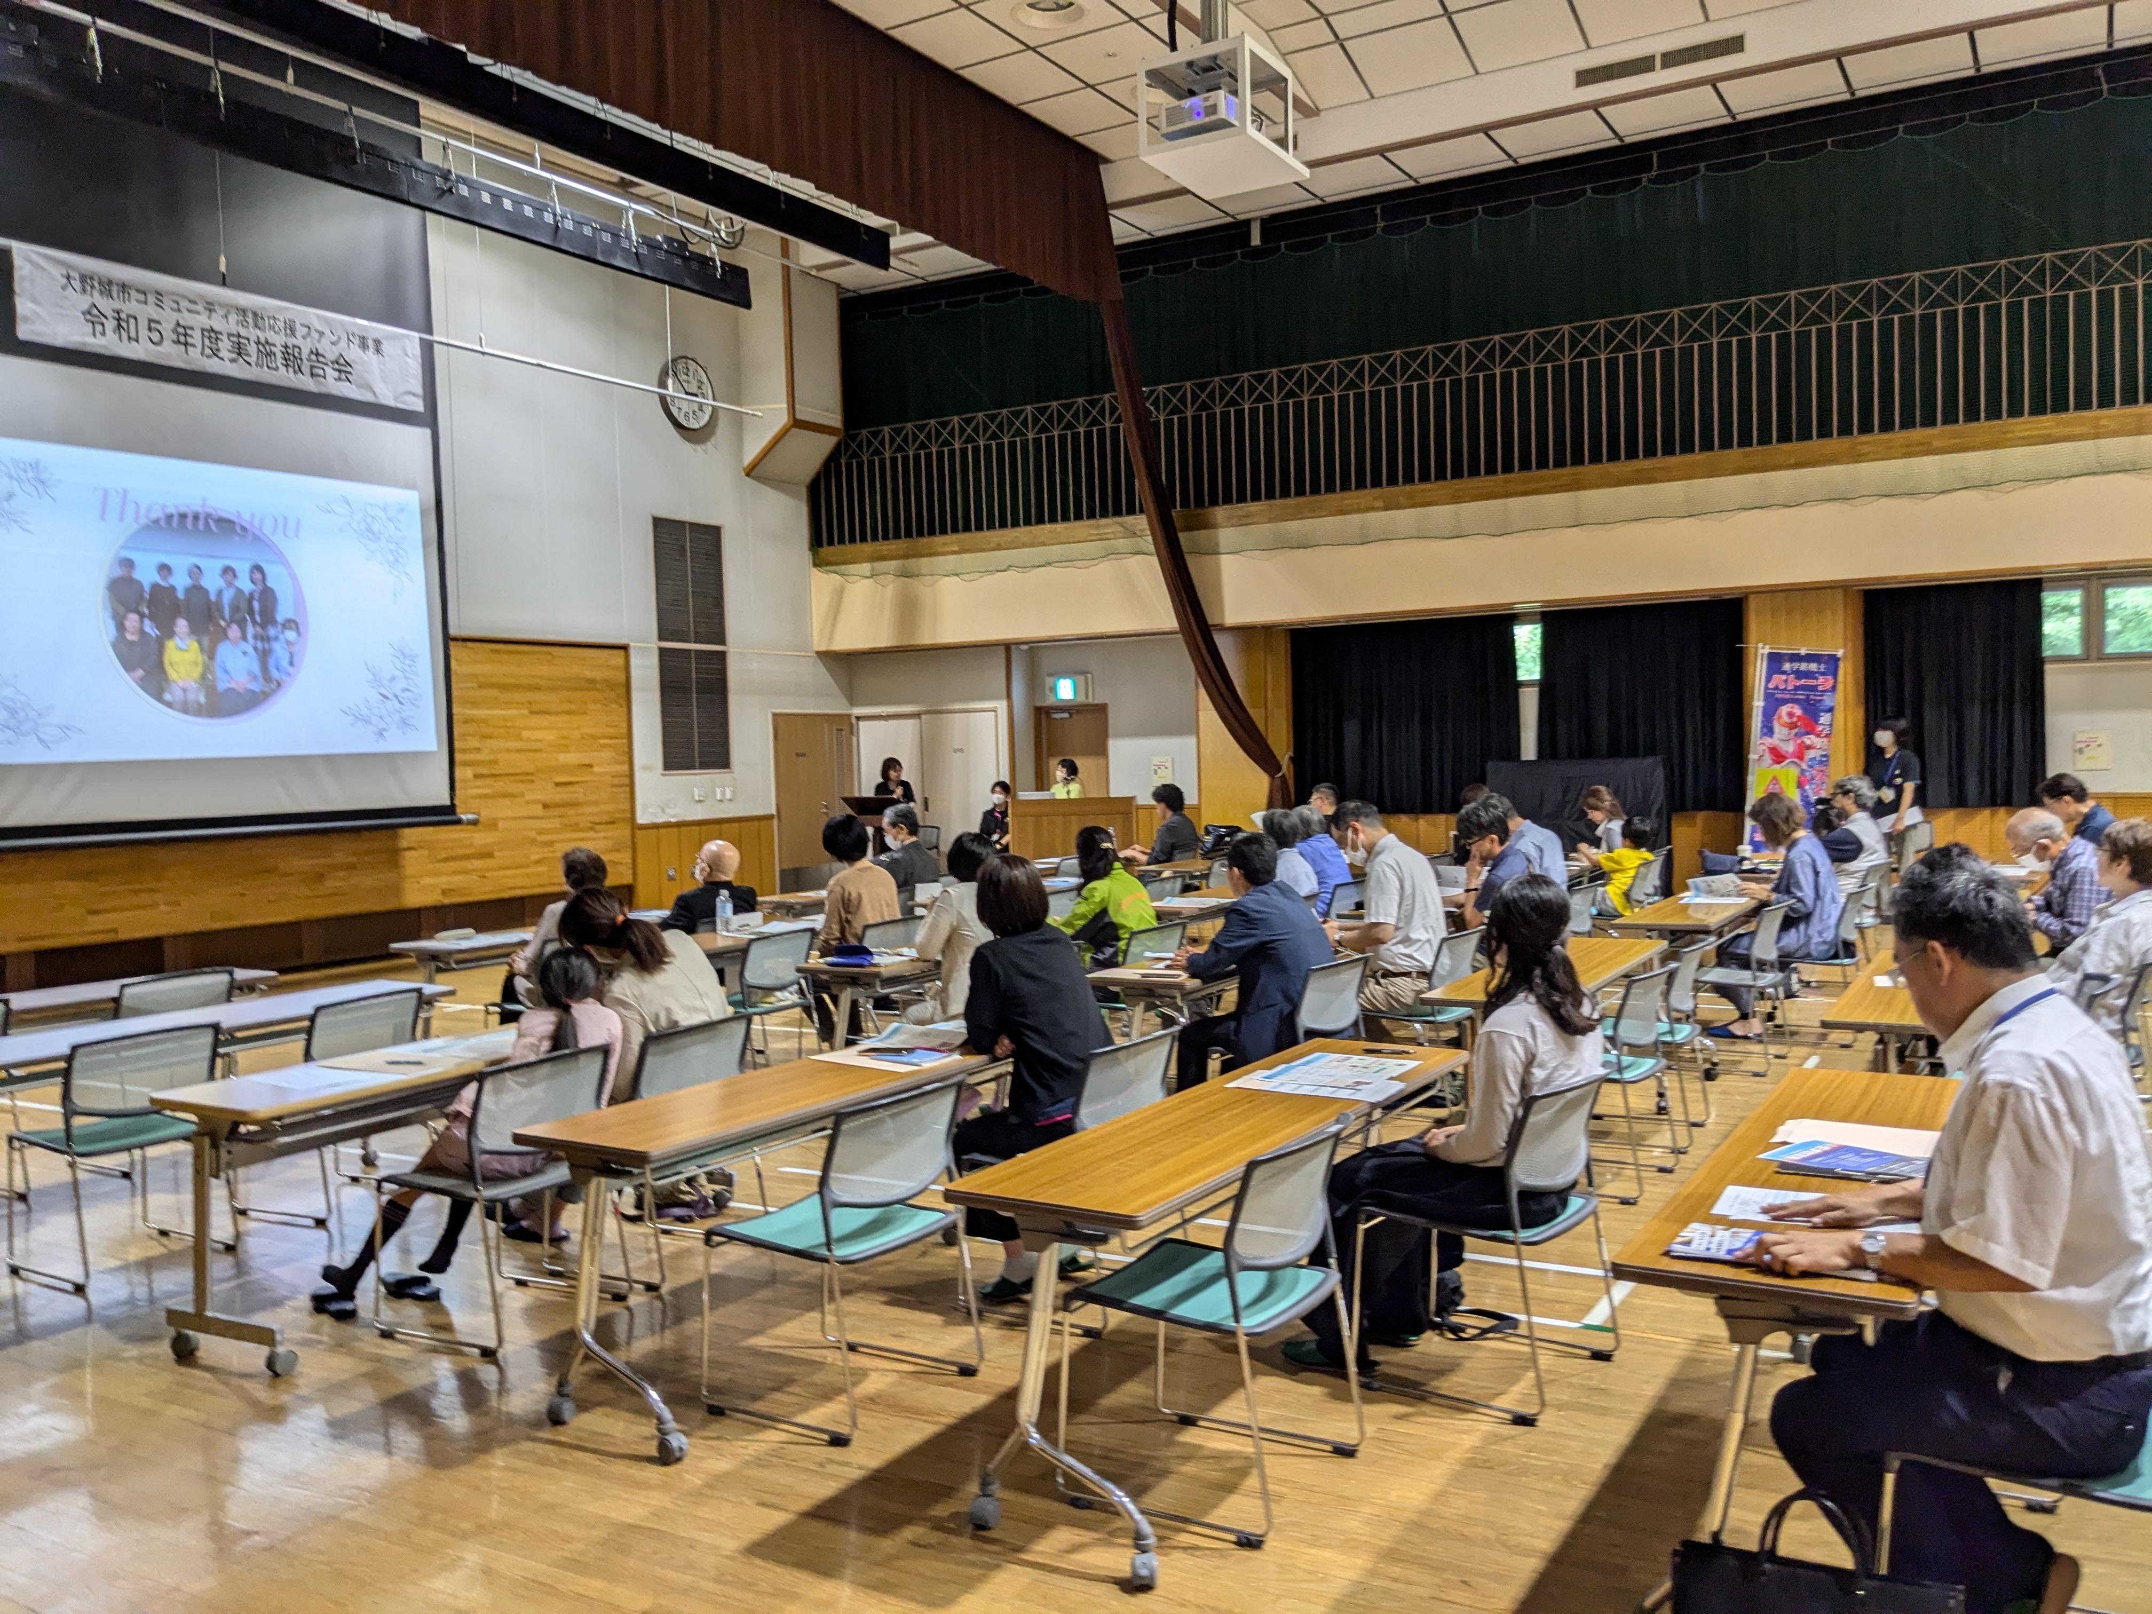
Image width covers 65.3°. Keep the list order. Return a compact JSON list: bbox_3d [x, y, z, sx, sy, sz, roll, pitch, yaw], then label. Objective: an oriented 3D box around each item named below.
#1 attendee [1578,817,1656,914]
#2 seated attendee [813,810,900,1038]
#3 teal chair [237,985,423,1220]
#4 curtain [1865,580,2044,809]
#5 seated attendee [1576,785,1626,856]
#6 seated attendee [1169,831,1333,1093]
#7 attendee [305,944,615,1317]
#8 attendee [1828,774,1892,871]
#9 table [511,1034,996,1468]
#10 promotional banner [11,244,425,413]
[{"bbox_3d":[3.387,0.540,10.496,0.520,0.960,0.400,0,2,28],"label":"attendee"},{"bbox_3d":[-1.139,0.665,8.301,0.760,1.260,0.500,0,2,31],"label":"seated attendee"},{"bbox_3d":[-2.628,1.043,5.972,0.490,0.760,0.490,0,2,29],"label":"teal chair"},{"bbox_3d":[7.312,-0.922,13.992,1.319,1.857,0.150,0,2,30],"label":"curtain"},{"bbox_3d":[3.505,0.457,11.043,0.680,1.210,0.460,0,3,32],"label":"seated attendee"},{"bbox_3d":[0.654,0.704,6.217,0.710,1.230,0.520,0,3,32],"label":"seated attendee"},{"bbox_3d":[-1.696,0.921,4.799,0.800,1.020,0.480,-1,2,20],"label":"attendee"},{"bbox_3d":[4.375,0.456,9.620,0.720,1.280,0.500,0,3,32],"label":"attendee"},{"bbox_3d":[-0.618,1.067,4.550,0.460,0.700,1.800,0,2,33],"label":"table"},{"bbox_3d":[-6.101,-3.427,12.270,0.030,0.620,3.140,0,2,31],"label":"promotional banner"}]

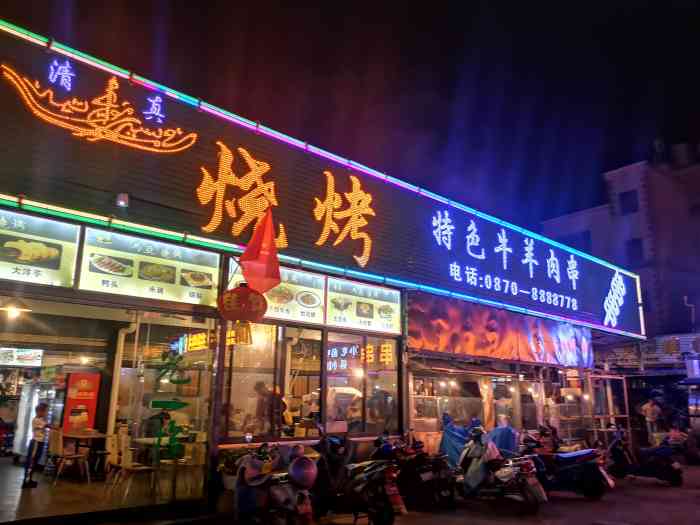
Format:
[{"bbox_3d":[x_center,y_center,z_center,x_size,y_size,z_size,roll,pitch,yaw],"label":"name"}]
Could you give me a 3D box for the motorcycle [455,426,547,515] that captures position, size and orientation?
[{"bbox_3d":[2.255,3.194,8.630,0.680,1.080,1.800,7,-14,-20],"label":"motorcycle"}]

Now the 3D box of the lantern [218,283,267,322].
[{"bbox_3d":[-1.473,0.548,7.483,0.630,0.540,0.630,1,-14,0],"label":"lantern"}]

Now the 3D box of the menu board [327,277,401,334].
[{"bbox_3d":[0.279,0.797,9.711,1.808,0.814,0.120,13,-19,-41],"label":"menu board"}]

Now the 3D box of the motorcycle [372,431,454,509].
[{"bbox_3d":[0.986,3.218,8.870,0.680,1.080,1.800,7,-14,-21],"label":"motorcycle"}]

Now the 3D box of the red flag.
[{"bbox_3d":[-1.263,-0.169,7.708,0.300,1.120,0.700,13,-19,-41],"label":"red flag"}]

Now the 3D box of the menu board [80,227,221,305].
[{"bbox_3d":[-2.642,0.105,7.450,1.875,0.769,0.100,13,-18,-41],"label":"menu board"}]

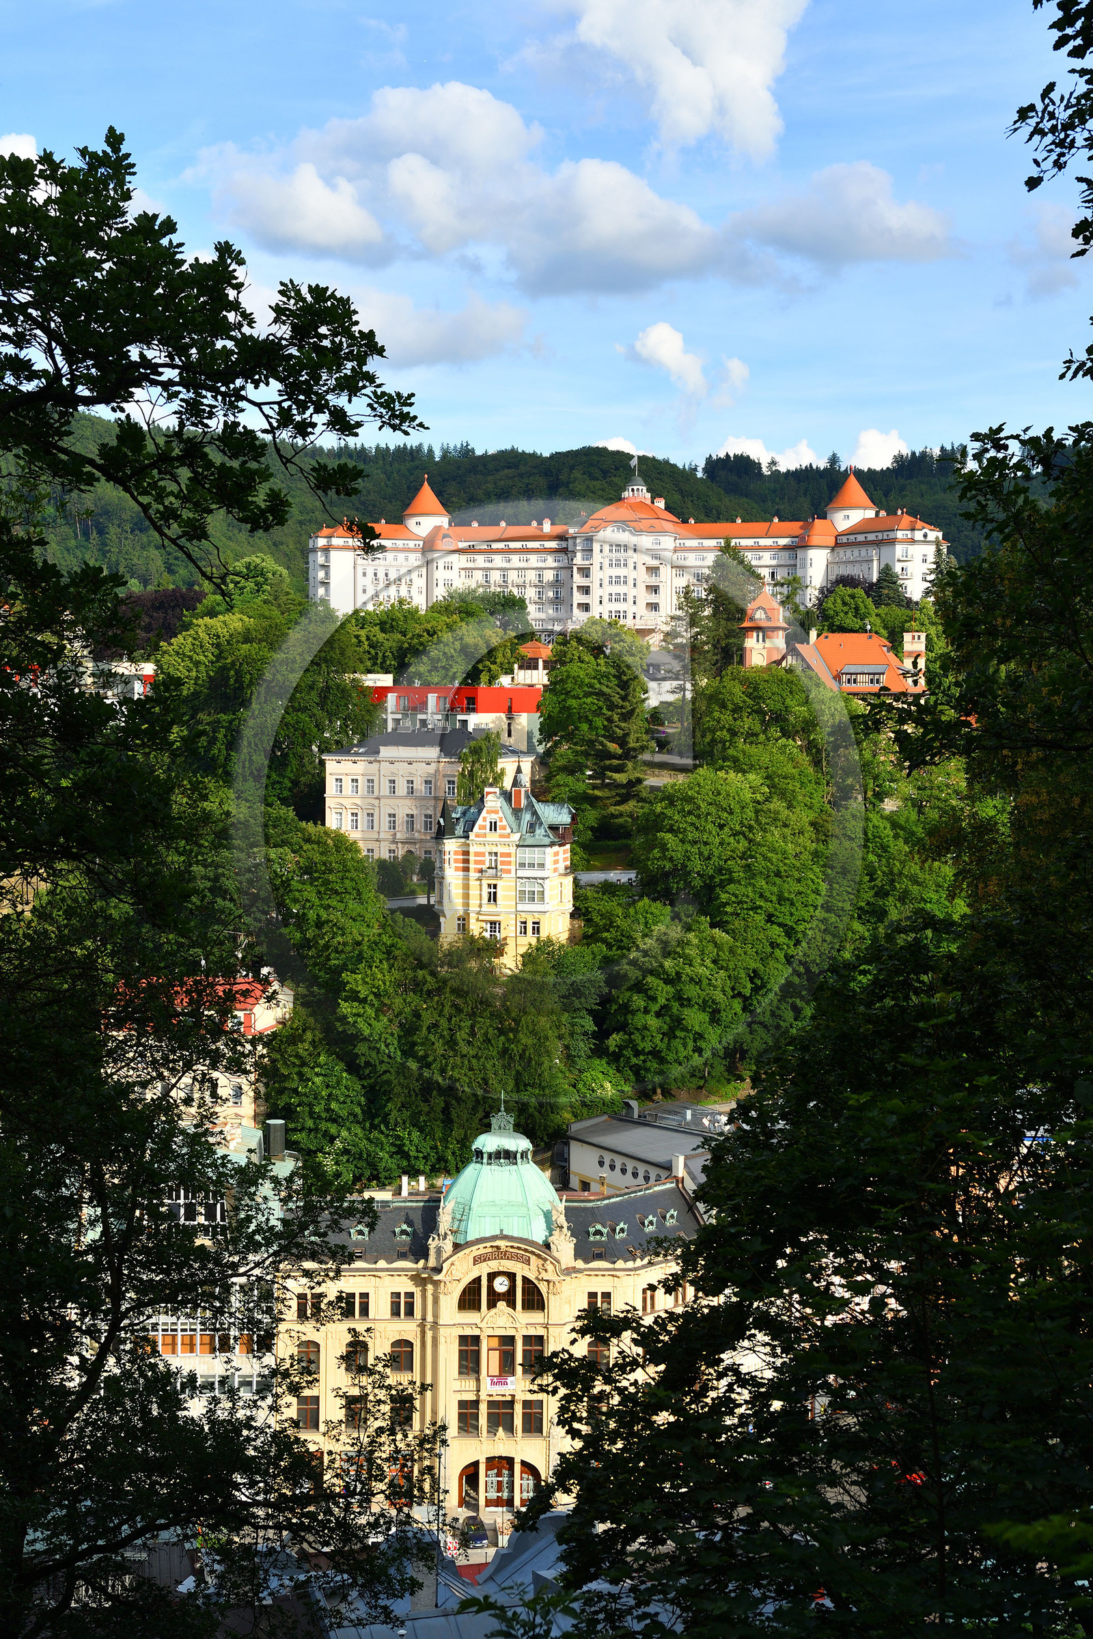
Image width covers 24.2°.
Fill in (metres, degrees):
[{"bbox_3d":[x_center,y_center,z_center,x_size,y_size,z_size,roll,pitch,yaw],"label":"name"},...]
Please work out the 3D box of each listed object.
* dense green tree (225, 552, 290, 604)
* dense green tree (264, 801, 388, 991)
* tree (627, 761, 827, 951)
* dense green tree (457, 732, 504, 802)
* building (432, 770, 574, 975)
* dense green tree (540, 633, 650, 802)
[{"bbox_3d":[-56.700,-44.500,500.000,13.000,15.500,13.000,0,5,0],"label":"dense green tree"},{"bbox_3d":[-25.030,9.170,288.740,14.070,20.570,13.500,0,5,0],"label":"dense green tree"},{"bbox_3d":[21.650,4.600,303.410,22.870,22.200,19.000,0,5,0],"label":"tree"},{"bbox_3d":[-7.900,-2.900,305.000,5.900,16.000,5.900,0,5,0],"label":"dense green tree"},{"bbox_3d":[-4.900,5.130,300.940,16.200,23.630,15.000,0,5,0],"label":"building"},{"bbox_3d":[6.490,-12.350,340.140,14.700,24.950,14.000,0,5,0],"label":"dense green tree"}]

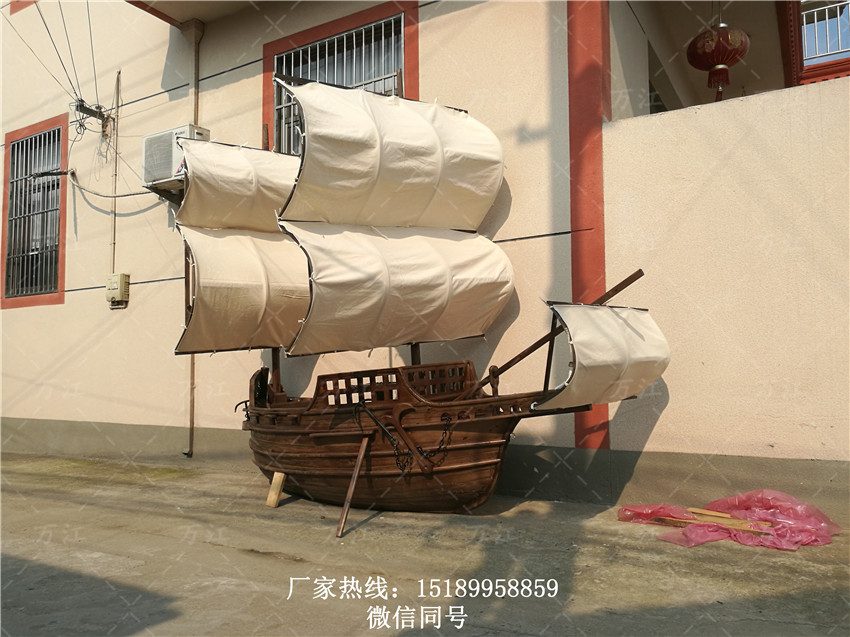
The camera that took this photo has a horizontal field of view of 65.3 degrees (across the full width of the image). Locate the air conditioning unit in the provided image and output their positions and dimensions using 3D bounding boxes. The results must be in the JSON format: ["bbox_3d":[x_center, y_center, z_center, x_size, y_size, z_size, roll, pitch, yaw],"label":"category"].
[{"bbox_3d":[-2.775,-1.780,7.400,0.770,0.550,0.285,-3,-4,30],"label":"air conditioning unit"}]

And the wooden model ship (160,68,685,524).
[{"bbox_3d":[-0.231,-0.218,4.997,3.650,3.320,1.750,-3,-5,33],"label":"wooden model ship"}]

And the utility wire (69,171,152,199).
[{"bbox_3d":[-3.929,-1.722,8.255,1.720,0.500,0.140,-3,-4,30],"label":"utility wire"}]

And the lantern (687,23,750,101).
[{"bbox_3d":[2.820,-2.430,6.380,0.590,0.840,0.590,-3,-4,30],"label":"lantern"}]

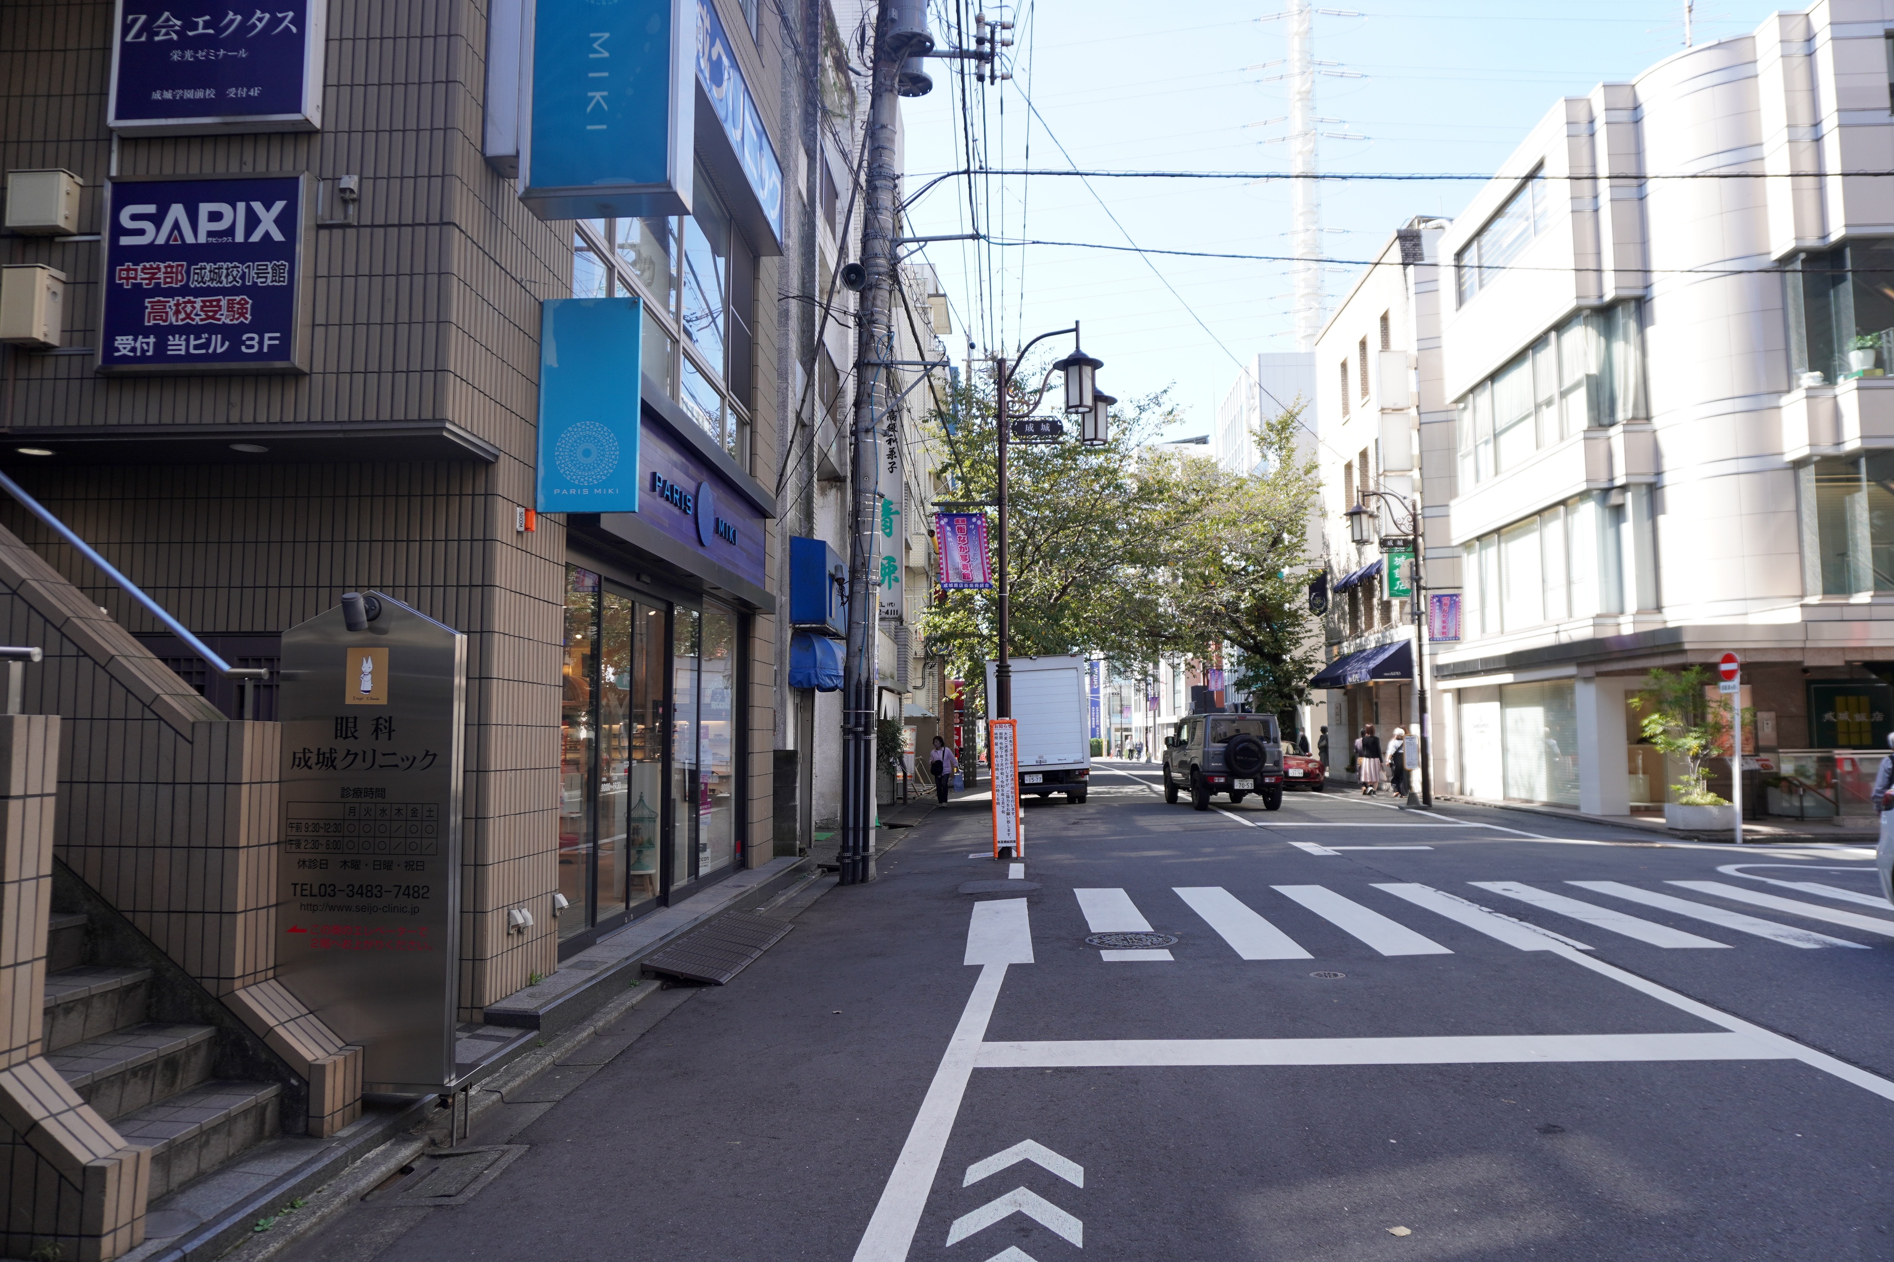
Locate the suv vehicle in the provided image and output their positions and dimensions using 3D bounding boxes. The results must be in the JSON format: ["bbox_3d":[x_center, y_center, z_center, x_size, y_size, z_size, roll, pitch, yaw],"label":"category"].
[{"bbox_3d":[5.150,2.480,23.800,1.600,1.740,3.500,0,-5,-3],"label":"suv vehicle"}]

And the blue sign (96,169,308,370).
[{"bbox_3d":[-3.502,-1.687,5.984,0.970,0.935,0.100,0,-5,3],"label":"blue sign"}]

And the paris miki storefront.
[{"bbox_3d":[-2.107,0.347,10.057,0.480,3.550,5.200,0,-5,3],"label":"paris miki storefront"}]

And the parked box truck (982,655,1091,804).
[{"bbox_3d":[1.830,2.155,26.720,1.920,2.900,5.100,-3,-5,2],"label":"parked box truck"}]

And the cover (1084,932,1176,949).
[{"bbox_3d":[1.271,2.149,8.662,0.645,0.040,0.645,0,-5,3],"label":"cover"}]

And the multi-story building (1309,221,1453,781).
[{"bbox_3d":[15.519,-2.375,31.990,10.000,12.700,8.800,0,-5,3],"label":"multi-story building"}]

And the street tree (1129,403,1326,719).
[{"bbox_3d":[7.566,-1.006,35.636,5.800,10.700,6.000,0,-5,3],"label":"street tree"}]

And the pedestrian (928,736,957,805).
[{"bbox_3d":[-0.092,2.927,26.200,0.520,1.470,0.360,-1,-5,11],"label":"pedestrian"}]

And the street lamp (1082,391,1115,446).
[{"bbox_3d":[1.810,-2.585,15.365,0.510,0.640,0.510,0,-5,3],"label":"street lamp"}]

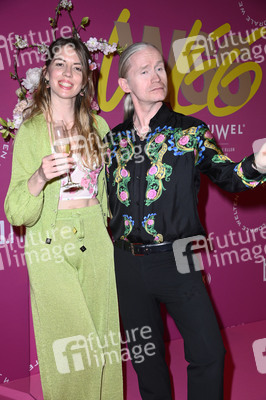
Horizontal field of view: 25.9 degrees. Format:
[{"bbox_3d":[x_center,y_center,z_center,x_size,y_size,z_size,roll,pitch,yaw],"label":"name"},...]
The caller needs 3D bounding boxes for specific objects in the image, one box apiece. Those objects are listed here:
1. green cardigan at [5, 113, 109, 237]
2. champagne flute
[{"bbox_3d":[-0.263,-0.086,2.120,0.430,0.490,0.310,-2,7,-18],"label":"green cardigan"},{"bbox_3d":[-0.225,-0.151,1.920,0.062,0.225,0.062,-10,10,1],"label":"champagne flute"}]

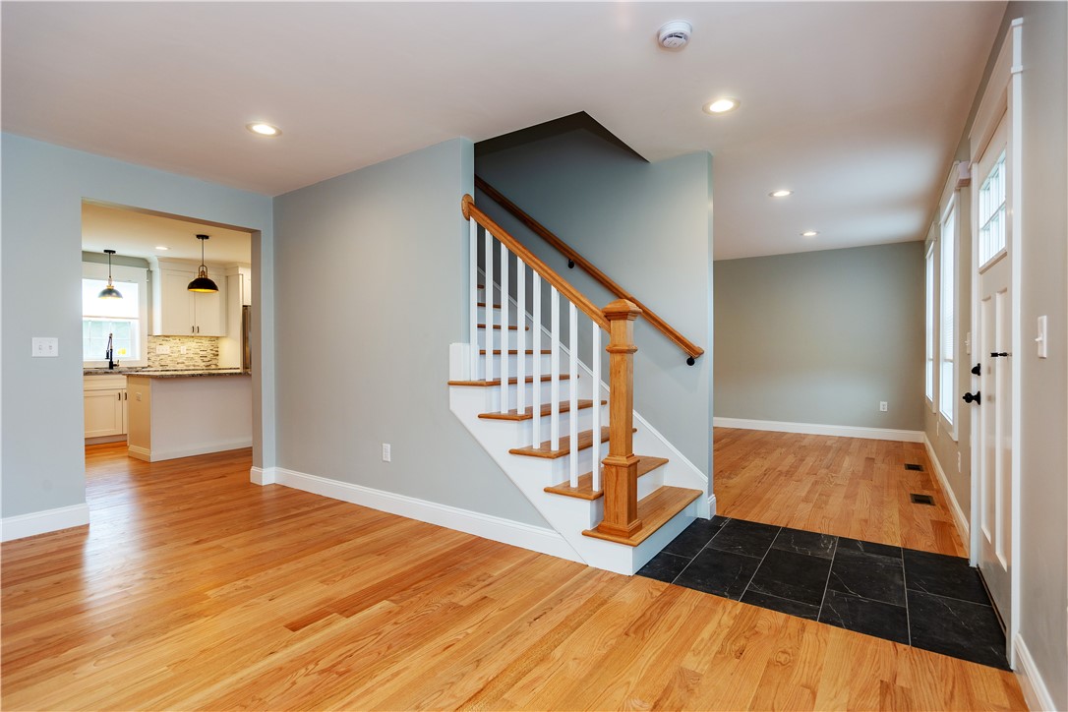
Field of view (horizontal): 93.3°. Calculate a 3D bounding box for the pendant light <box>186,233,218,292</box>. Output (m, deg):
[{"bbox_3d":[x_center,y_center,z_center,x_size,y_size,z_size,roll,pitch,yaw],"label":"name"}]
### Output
[{"bbox_3d":[-3.780,-1.045,5.751,0.300,0.630,0.300,0,1,35],"label":"pendant light"}]

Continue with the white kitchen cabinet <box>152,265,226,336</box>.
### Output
[{"bbox_3d":[-4.956,-0.762,7.268,0.331,0.966,0.823,0,1,35],"label":"white kitchen cabinet"}]

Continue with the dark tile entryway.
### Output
[{"bbox_3d":[1.424,1.095,2.603,1.380,0.020,1.157,0,1,35],"label":"dark tile entryway"}]

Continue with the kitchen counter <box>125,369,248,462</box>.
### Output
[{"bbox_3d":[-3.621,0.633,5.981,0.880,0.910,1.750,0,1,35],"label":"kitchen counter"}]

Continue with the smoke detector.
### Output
[{"bbox_3d":[0.583,-1.321,2.097,0.140,0.045,0.140,0,0,0],"label":"smoke detector"}]

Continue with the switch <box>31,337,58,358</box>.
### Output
[{"bbox_3d":[-3.031,-0.052,3.132,0.013,0.115,0.118,0,1,35],"label":"switch"}]

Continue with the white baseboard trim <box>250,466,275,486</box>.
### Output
[{"bbox_3d":[-2.310,1.011,4.298,0.196,0.135,0.112,0,1,35],"label":"white baseboard trim"}]

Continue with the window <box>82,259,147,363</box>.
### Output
[{"bbox_3d":[-5.639,-0.531,6.623,0.090,1.352,0.923,0,1,35],"label":"window"}]

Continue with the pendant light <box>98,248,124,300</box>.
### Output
[{"bbox_3d":[-5.392,-1.035,6.430,0.251,0.625,0.251,0,1,35],"label":"pendant light"}]

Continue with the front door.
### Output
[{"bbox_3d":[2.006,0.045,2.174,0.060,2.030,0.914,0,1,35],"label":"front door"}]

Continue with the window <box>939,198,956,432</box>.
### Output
[{"bbox_3d":[3.038,-0.298,3.642,0.085,1.494,0.933,0,1,35],"label":"window"}]

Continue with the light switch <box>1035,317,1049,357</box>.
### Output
[{"bbox_3d":[1.454,-0.056,1.448,0.014,0.116,0.072,0,1,35],"label":"light switch"}]

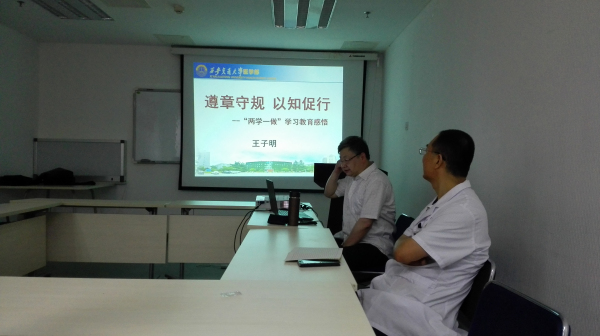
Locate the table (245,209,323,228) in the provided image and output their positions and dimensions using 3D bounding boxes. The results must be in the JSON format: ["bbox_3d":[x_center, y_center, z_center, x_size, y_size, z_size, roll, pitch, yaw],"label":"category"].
[{"bbox_3d":[-0.119,0.743,3.465,0.490,0.750,1.170,1,1,-1],"label":"table"}]

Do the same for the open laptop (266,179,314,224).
[{"bbox_3d":[-0.083,0.235,3.321,0.285,0.272,0.355,1,1,-11],"label":"open laptop"}]

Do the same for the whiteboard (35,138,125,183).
[{"bbox_3d":[-2.701,-0.086,5.463,1.135,0.555,0.035,1,1,-2],"label":"whiteboard"}]

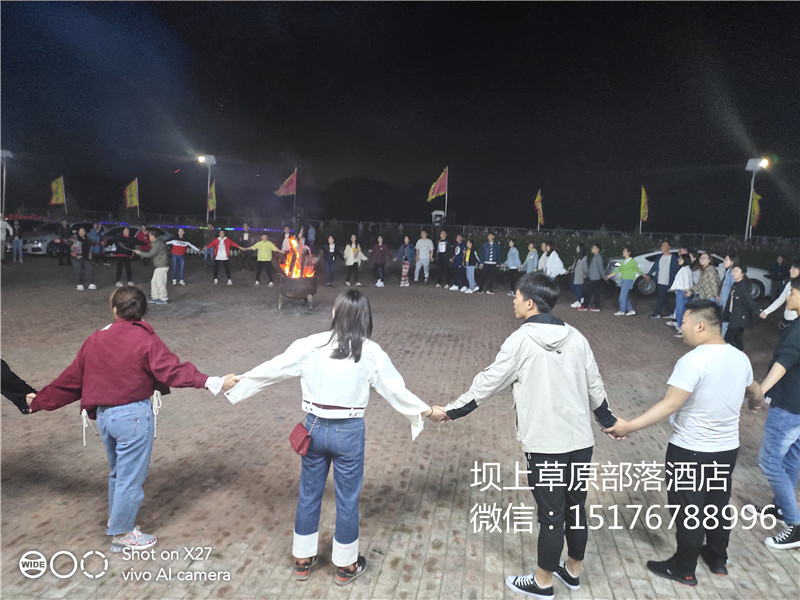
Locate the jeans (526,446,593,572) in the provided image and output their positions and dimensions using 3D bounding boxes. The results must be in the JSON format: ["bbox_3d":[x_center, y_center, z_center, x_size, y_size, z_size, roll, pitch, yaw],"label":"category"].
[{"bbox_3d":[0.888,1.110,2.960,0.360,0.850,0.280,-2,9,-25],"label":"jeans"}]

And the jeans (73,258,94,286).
[{"bbox_3d":[-8.575,-0.786,14.400,0.520,0.820,0.320,-2,9,-23],"label":"jeans"}]

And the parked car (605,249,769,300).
[{"bbox_3d":[8.974,-0.850,16.567,4.850,1.460,1.850,2,8,6],"label":"parked car"}]

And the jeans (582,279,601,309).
[{"bbox_3d":[4.737,-0.217,13.147,0.400,0.840,0.340,0,8,-9],"label":"jeans"}]

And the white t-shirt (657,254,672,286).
[{"bbox_3d":[6.177,-0.688,12.390,0.500,0.740,0.280,9,11,41],"label":"white t-shirt"}]

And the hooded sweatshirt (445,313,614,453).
[{"bbox_3d":[0.684,0.450,2.828,0.860,0.710,0.420,-1,8,-18],"label":"hooded sweatshirt"}]

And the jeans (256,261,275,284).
[{"bbox_3d":[-4.076,-0.864,16.107,0.530,0.820,0.280,0,8,-12],"label":"jeans"}]

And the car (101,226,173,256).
[{"bbox_3d":[-12.884,-2.769,26.018,1.800,1.460,4.600,3,8,12],"label":"car"}]

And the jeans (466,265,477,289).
[{"bbox_3d":[2.186,-0.766,16.249,0.340,0.870,0.360,-5,11,-38],"label":"jeans"}]

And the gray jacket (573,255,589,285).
[{"bbox_3d":[4.602,-0.778,13.551,0.340,0.750,0.440,0,9,-12],"label":"gray jacket"}]

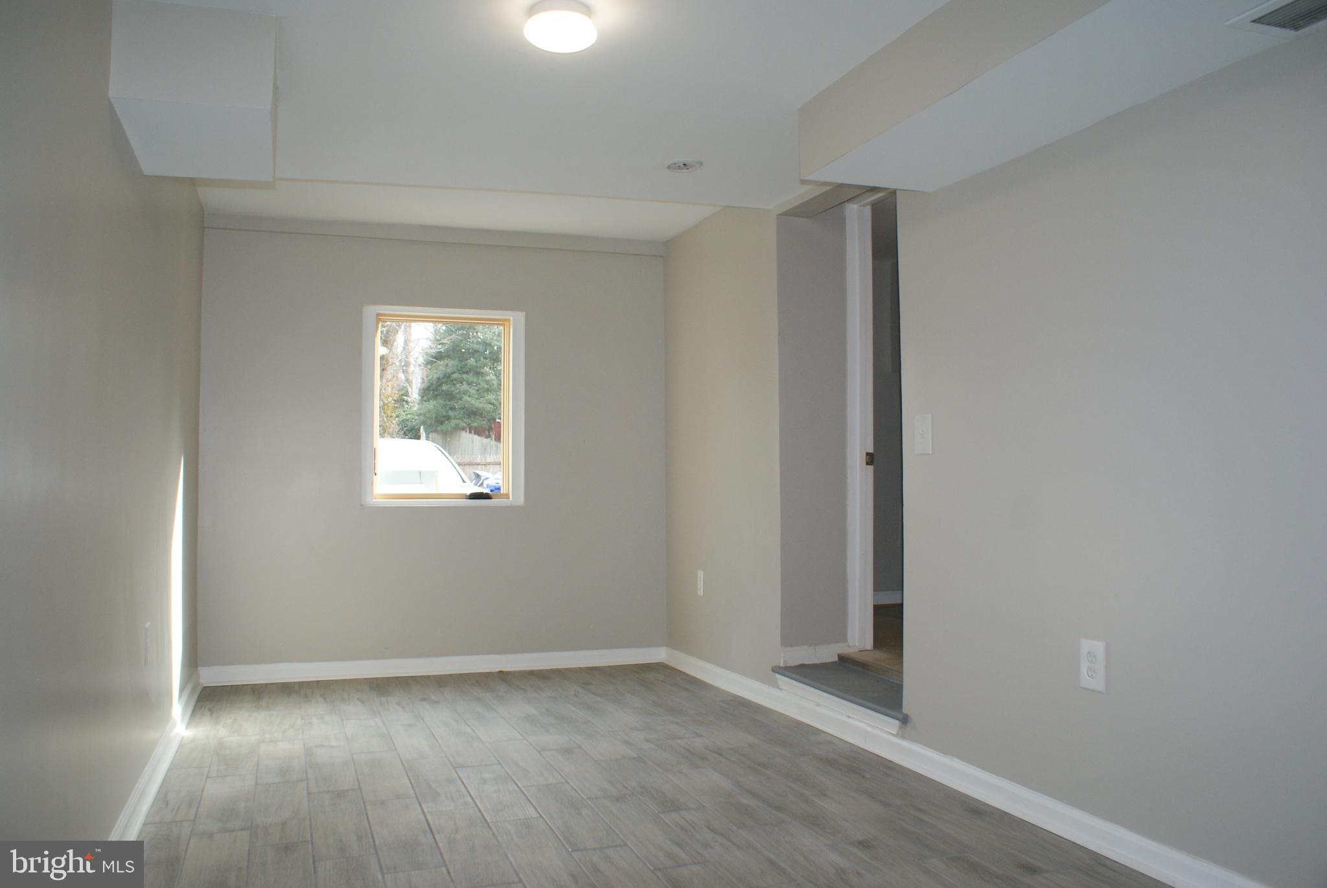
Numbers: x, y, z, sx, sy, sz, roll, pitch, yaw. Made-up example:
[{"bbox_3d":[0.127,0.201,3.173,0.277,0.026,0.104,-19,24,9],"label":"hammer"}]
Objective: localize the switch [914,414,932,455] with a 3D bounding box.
[{"bbox_3d":[0.854,-0.031,3.287,0.010,0.128,0.083,1,-3,-21],"label":"switch"}]

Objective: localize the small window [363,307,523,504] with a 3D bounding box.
[{"bbox_3d":[-1.123,-0.188,5.116,0.810,1.010,0.090,1,-3,-15],"label":"small window"}]

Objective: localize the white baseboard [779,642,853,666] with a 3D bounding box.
[{"bbox_3d":[0.645,0.885,4.187,0.337,0.080,0.020,1,-3,-21],"label":"white baseboard"}]

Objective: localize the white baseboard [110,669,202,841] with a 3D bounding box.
[{"bbox_3d":[-1.742,1.050,3.510,0.024,0.088,2.553,1,-3,-21],"label":"white baseboard"}]

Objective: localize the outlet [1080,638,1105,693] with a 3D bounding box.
[{"bbox_3d":[1.112,0.576,2.585,0.010,0.125,0.082,1,-3,-21],"label":"outlet"}]

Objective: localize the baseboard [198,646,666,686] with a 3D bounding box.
[{"bbox_3d":[-1.089,1.114,5.026,2.290,0.087,0.022,1,-3,-15],"label":"baseboard"}]

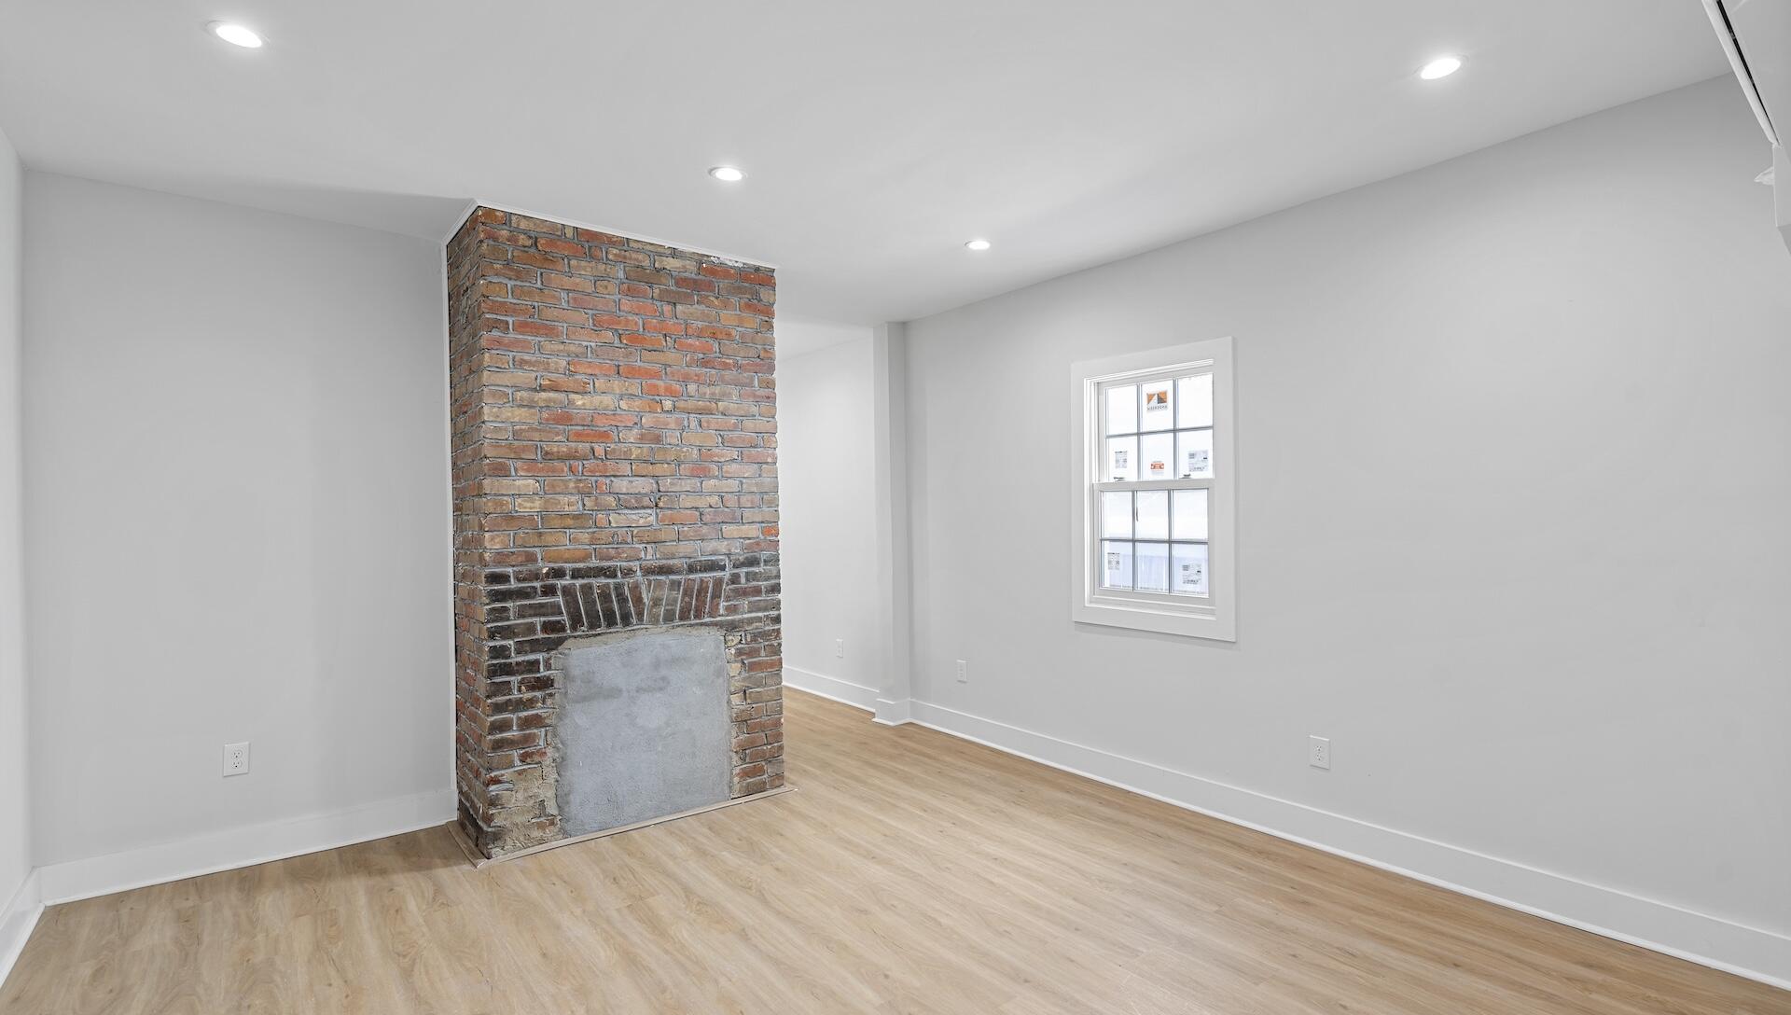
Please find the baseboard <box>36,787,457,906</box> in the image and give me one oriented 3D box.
[{"bbox_3d":[-2.362,1.266,3.024,1.255,0.137,0.030,-1,0,-37],"label":"baseboard"}]

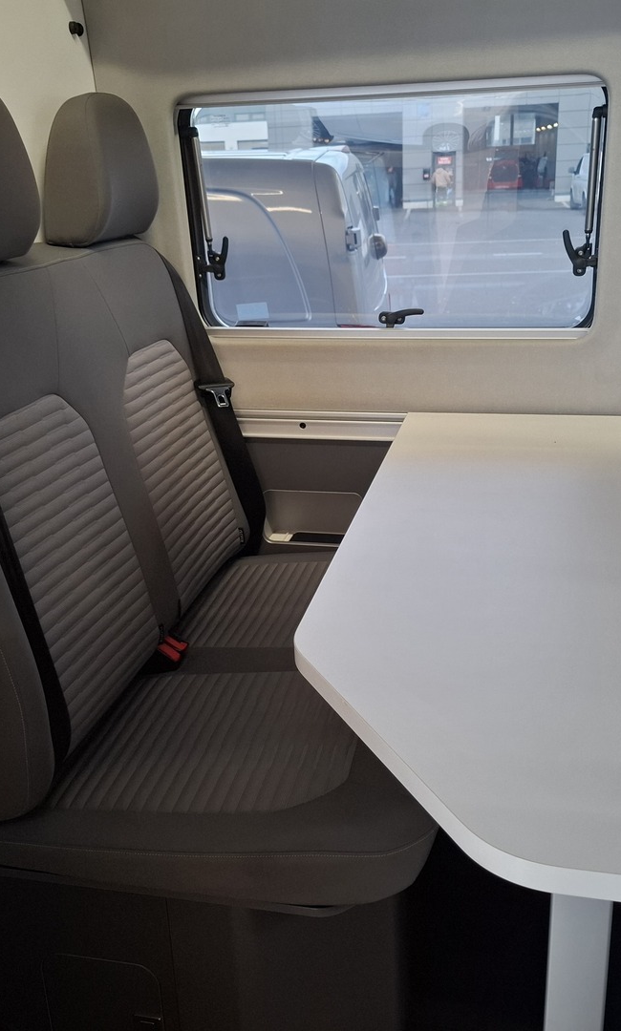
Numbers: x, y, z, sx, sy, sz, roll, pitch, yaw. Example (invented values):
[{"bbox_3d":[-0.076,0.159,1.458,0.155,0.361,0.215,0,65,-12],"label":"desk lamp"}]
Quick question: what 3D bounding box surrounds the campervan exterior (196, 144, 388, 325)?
[{"bbox_3d":[-2.091,-1.125,5.637,5.100,1.970,1.950,2,20,12],"label":"campervan exterior"}]

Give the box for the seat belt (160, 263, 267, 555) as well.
[{"bbox_3d":[-0.172,-0.202,1.730,0.100,0.600,0.080,-11,16,17],"label":"seat belt"}]

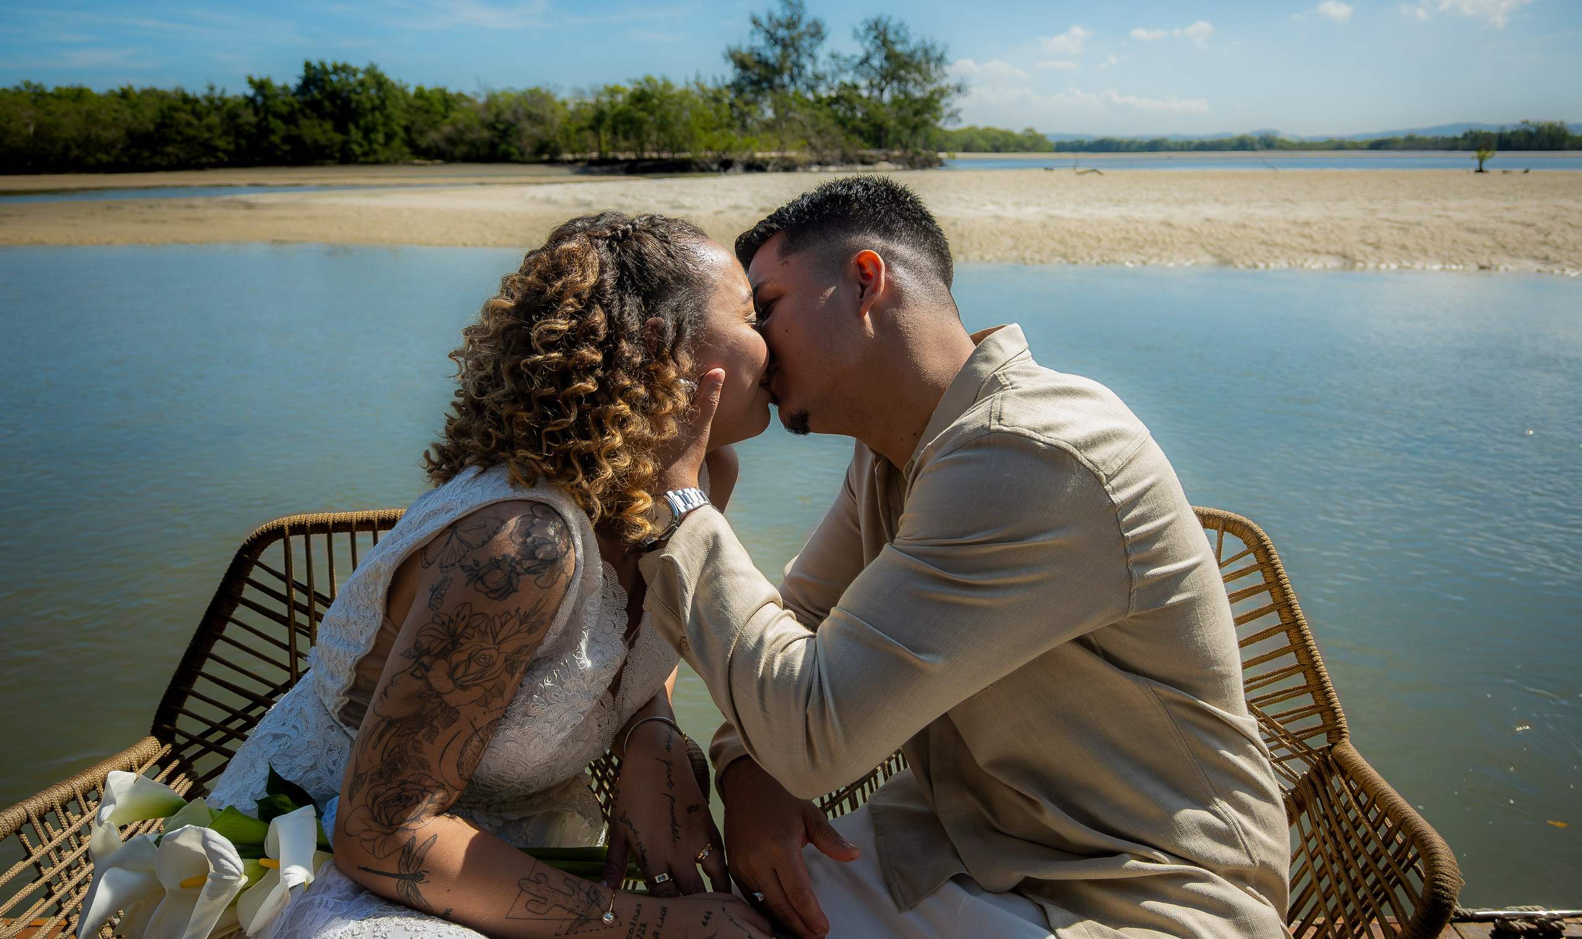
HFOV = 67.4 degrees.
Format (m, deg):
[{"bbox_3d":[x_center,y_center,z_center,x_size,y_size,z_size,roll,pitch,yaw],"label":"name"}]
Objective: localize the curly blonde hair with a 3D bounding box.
[{"bbox_3d":[-0.209,-0.086,1.106,0.260,0.295,0.250,-9,17,-18],"label":"curly blonde hair"}]

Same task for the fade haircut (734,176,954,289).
[{"bbox_3d":[0.052,-0.221,1.121,0.195,0.120,0.165,-10,15,5],"label":"fade haircut"}]

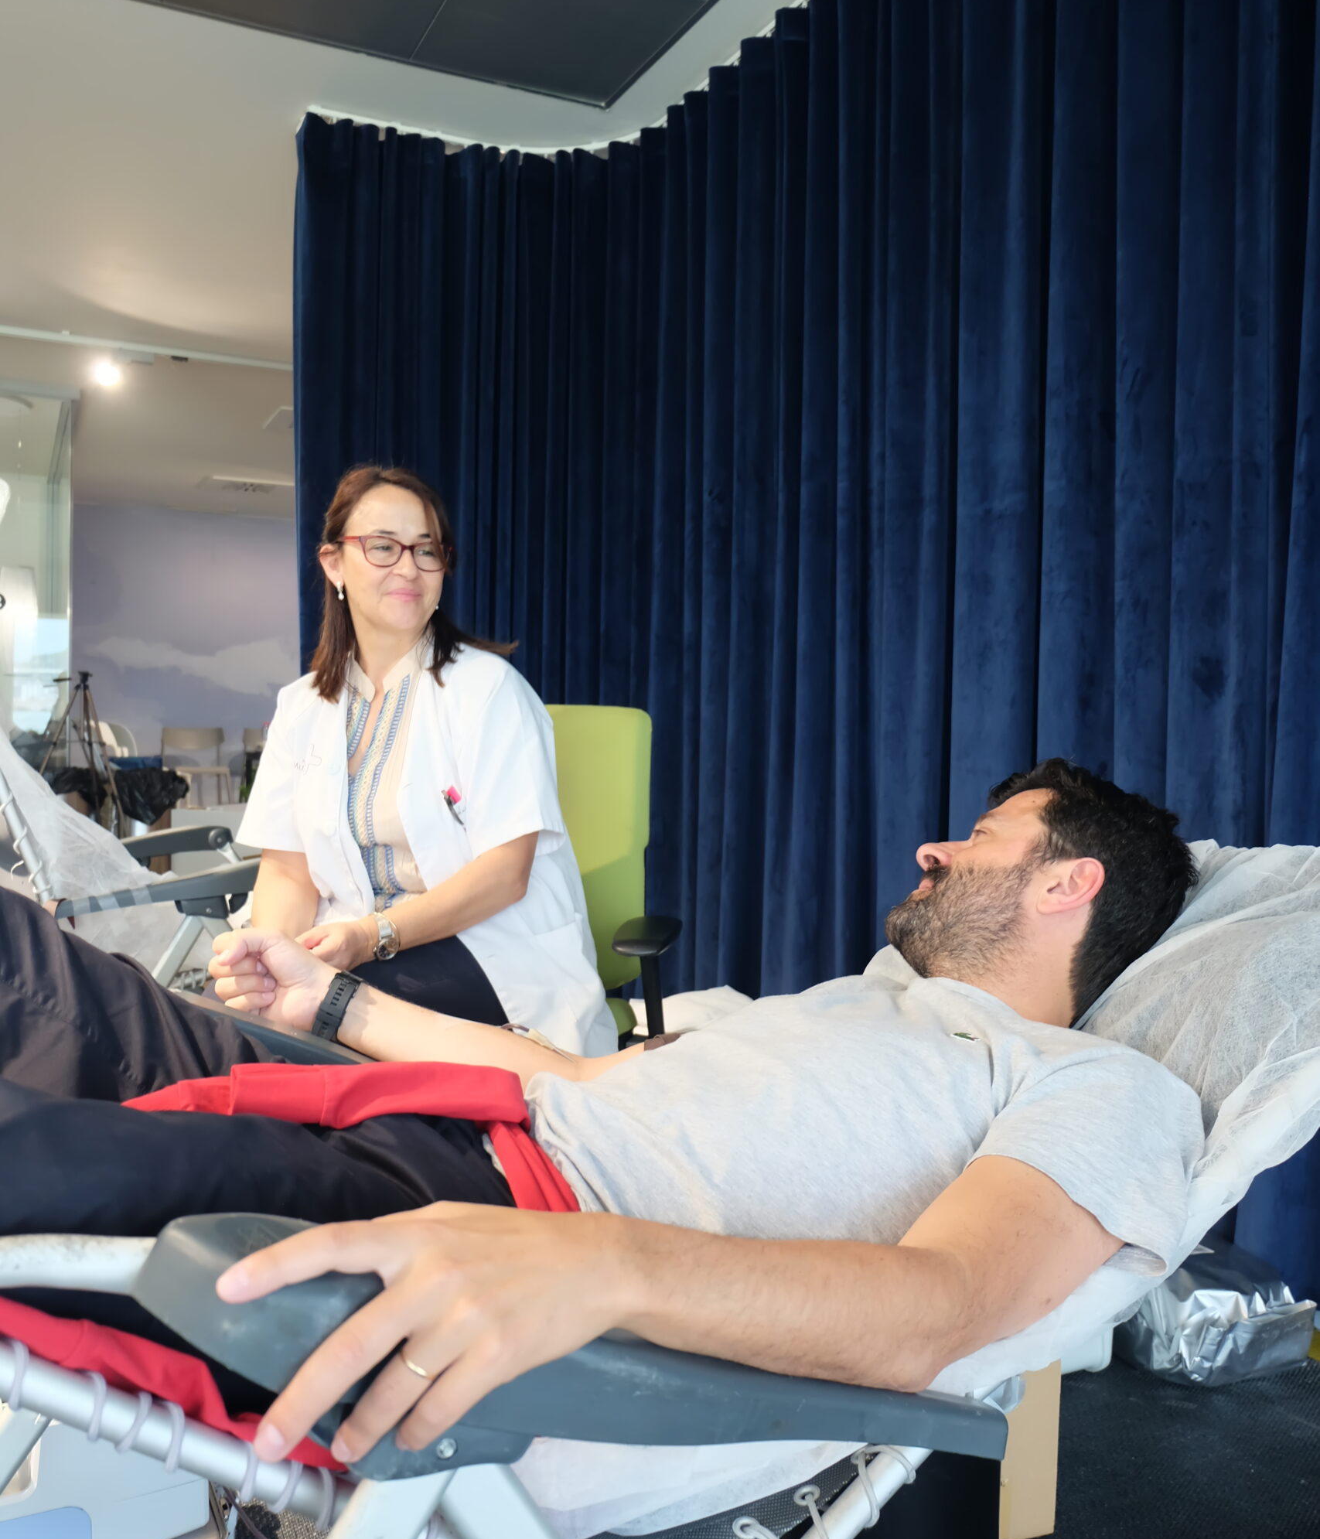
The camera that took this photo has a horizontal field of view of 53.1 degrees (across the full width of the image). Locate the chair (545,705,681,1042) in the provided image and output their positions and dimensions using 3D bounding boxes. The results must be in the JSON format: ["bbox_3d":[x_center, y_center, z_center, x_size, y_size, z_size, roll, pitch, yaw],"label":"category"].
[{"bbox_3d":[-0.270,0.360,2.040,0.630,0.930,0.640,2,2,18],"label":"chair"}]

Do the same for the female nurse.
[{"bbox_3d":[-0.325,0.195,1.820,0.550,1.275,0.760,2,2,18],"label":"female nurse"}]

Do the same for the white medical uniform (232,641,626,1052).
[{"bbox_3d":[-0.325,0.130,1.880,0.540,0.640,0.460,2,2,17],"label":"white medical uniform"}]

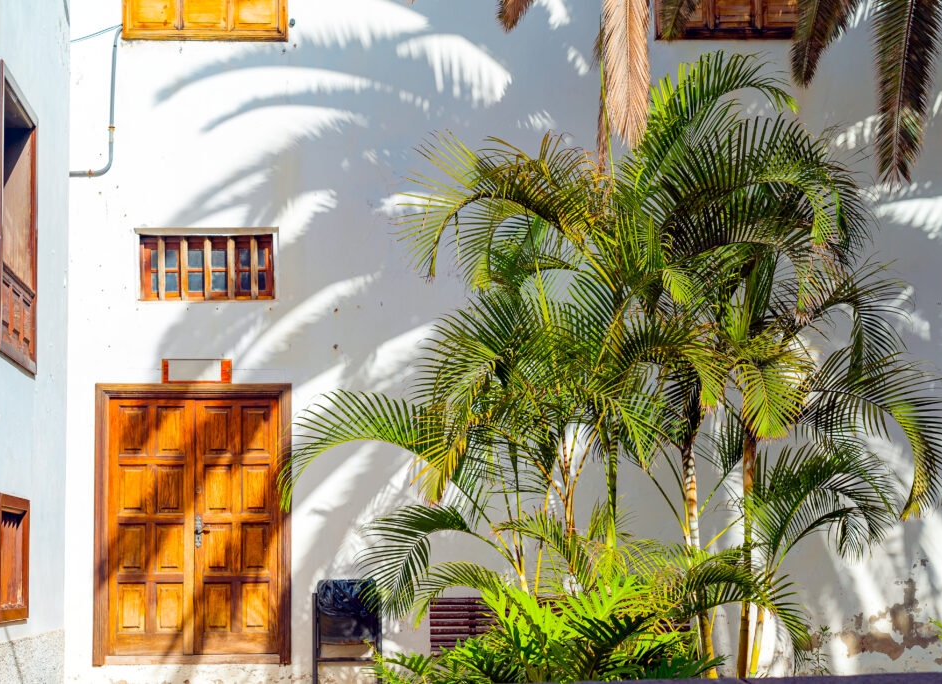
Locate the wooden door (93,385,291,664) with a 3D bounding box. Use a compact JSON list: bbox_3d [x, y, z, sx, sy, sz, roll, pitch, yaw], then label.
[{"bbox_3d":[-2.156,1.416,13.246,1.536,2.172,0.150,0,-2,0],"label":"wooden door"}]

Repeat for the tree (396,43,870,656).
[{"bbox_3d":[1.090,0.146,11.600,3.179,4.293,2.400,0,-2,0],"label":"tree"}]

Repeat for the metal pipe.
[{"bbox_3d":[-2.934,-1.871,13.342,0.406,1.188,0.060,0,-2,0],"label":"metal pipe"}]

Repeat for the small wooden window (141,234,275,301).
[{"bbox_3d":[-2.057,-0.584,13.382,1.058,0.525,0.140,0,-2,0],"label":"small wooden window"}]

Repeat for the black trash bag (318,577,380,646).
[{"bbox_3d":[-0.919,2.004,12.700,0.476,0.491,0.380,0,-2,0],"label":"black trash bag"}]

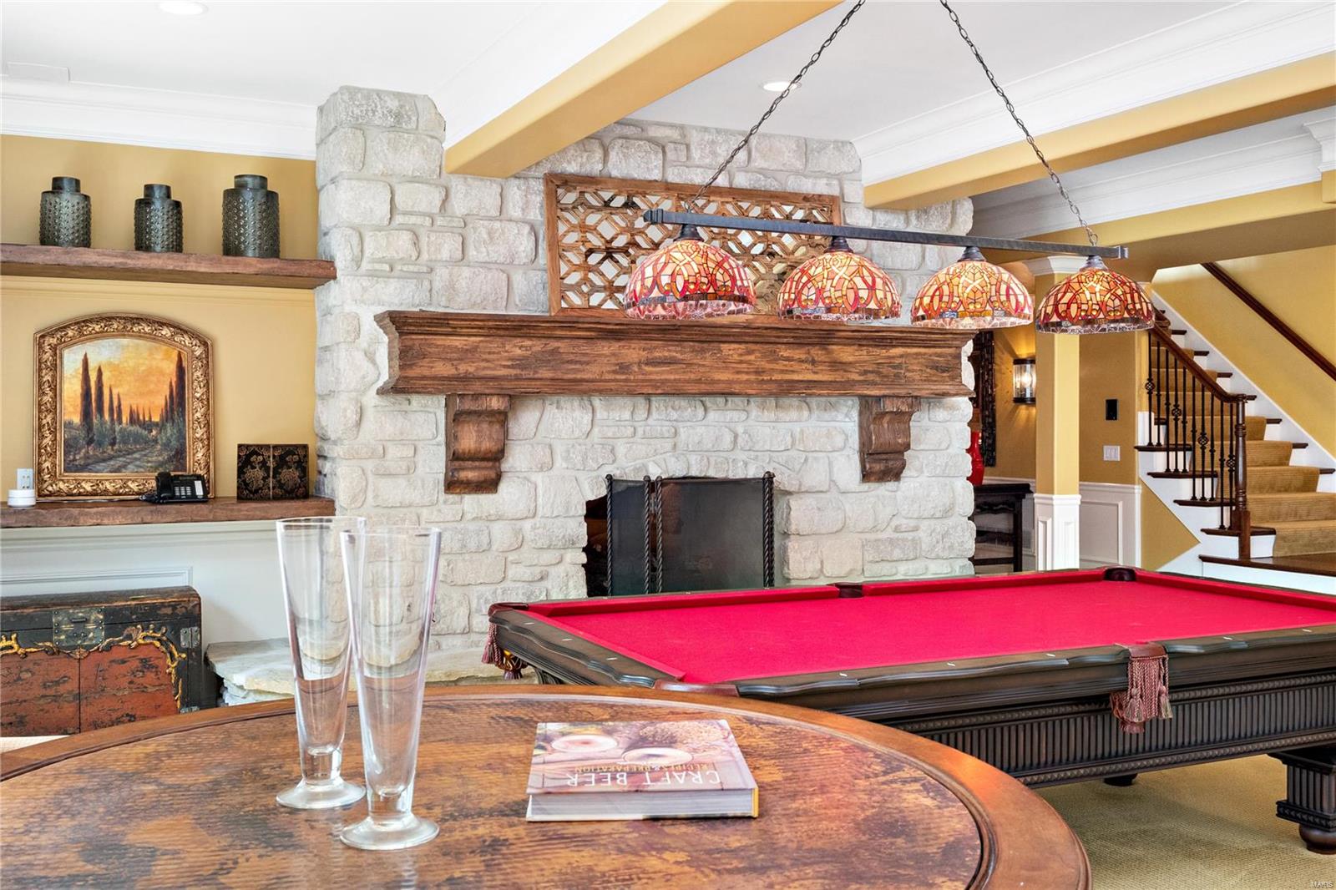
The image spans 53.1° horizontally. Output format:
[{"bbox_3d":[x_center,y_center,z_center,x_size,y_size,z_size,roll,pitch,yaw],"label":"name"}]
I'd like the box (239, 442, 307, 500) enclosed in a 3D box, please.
[{"bbox_3d":[-1.883,0.127,6.364,0.320,0.263,0.140,0,1,-25],"label":"box"}]

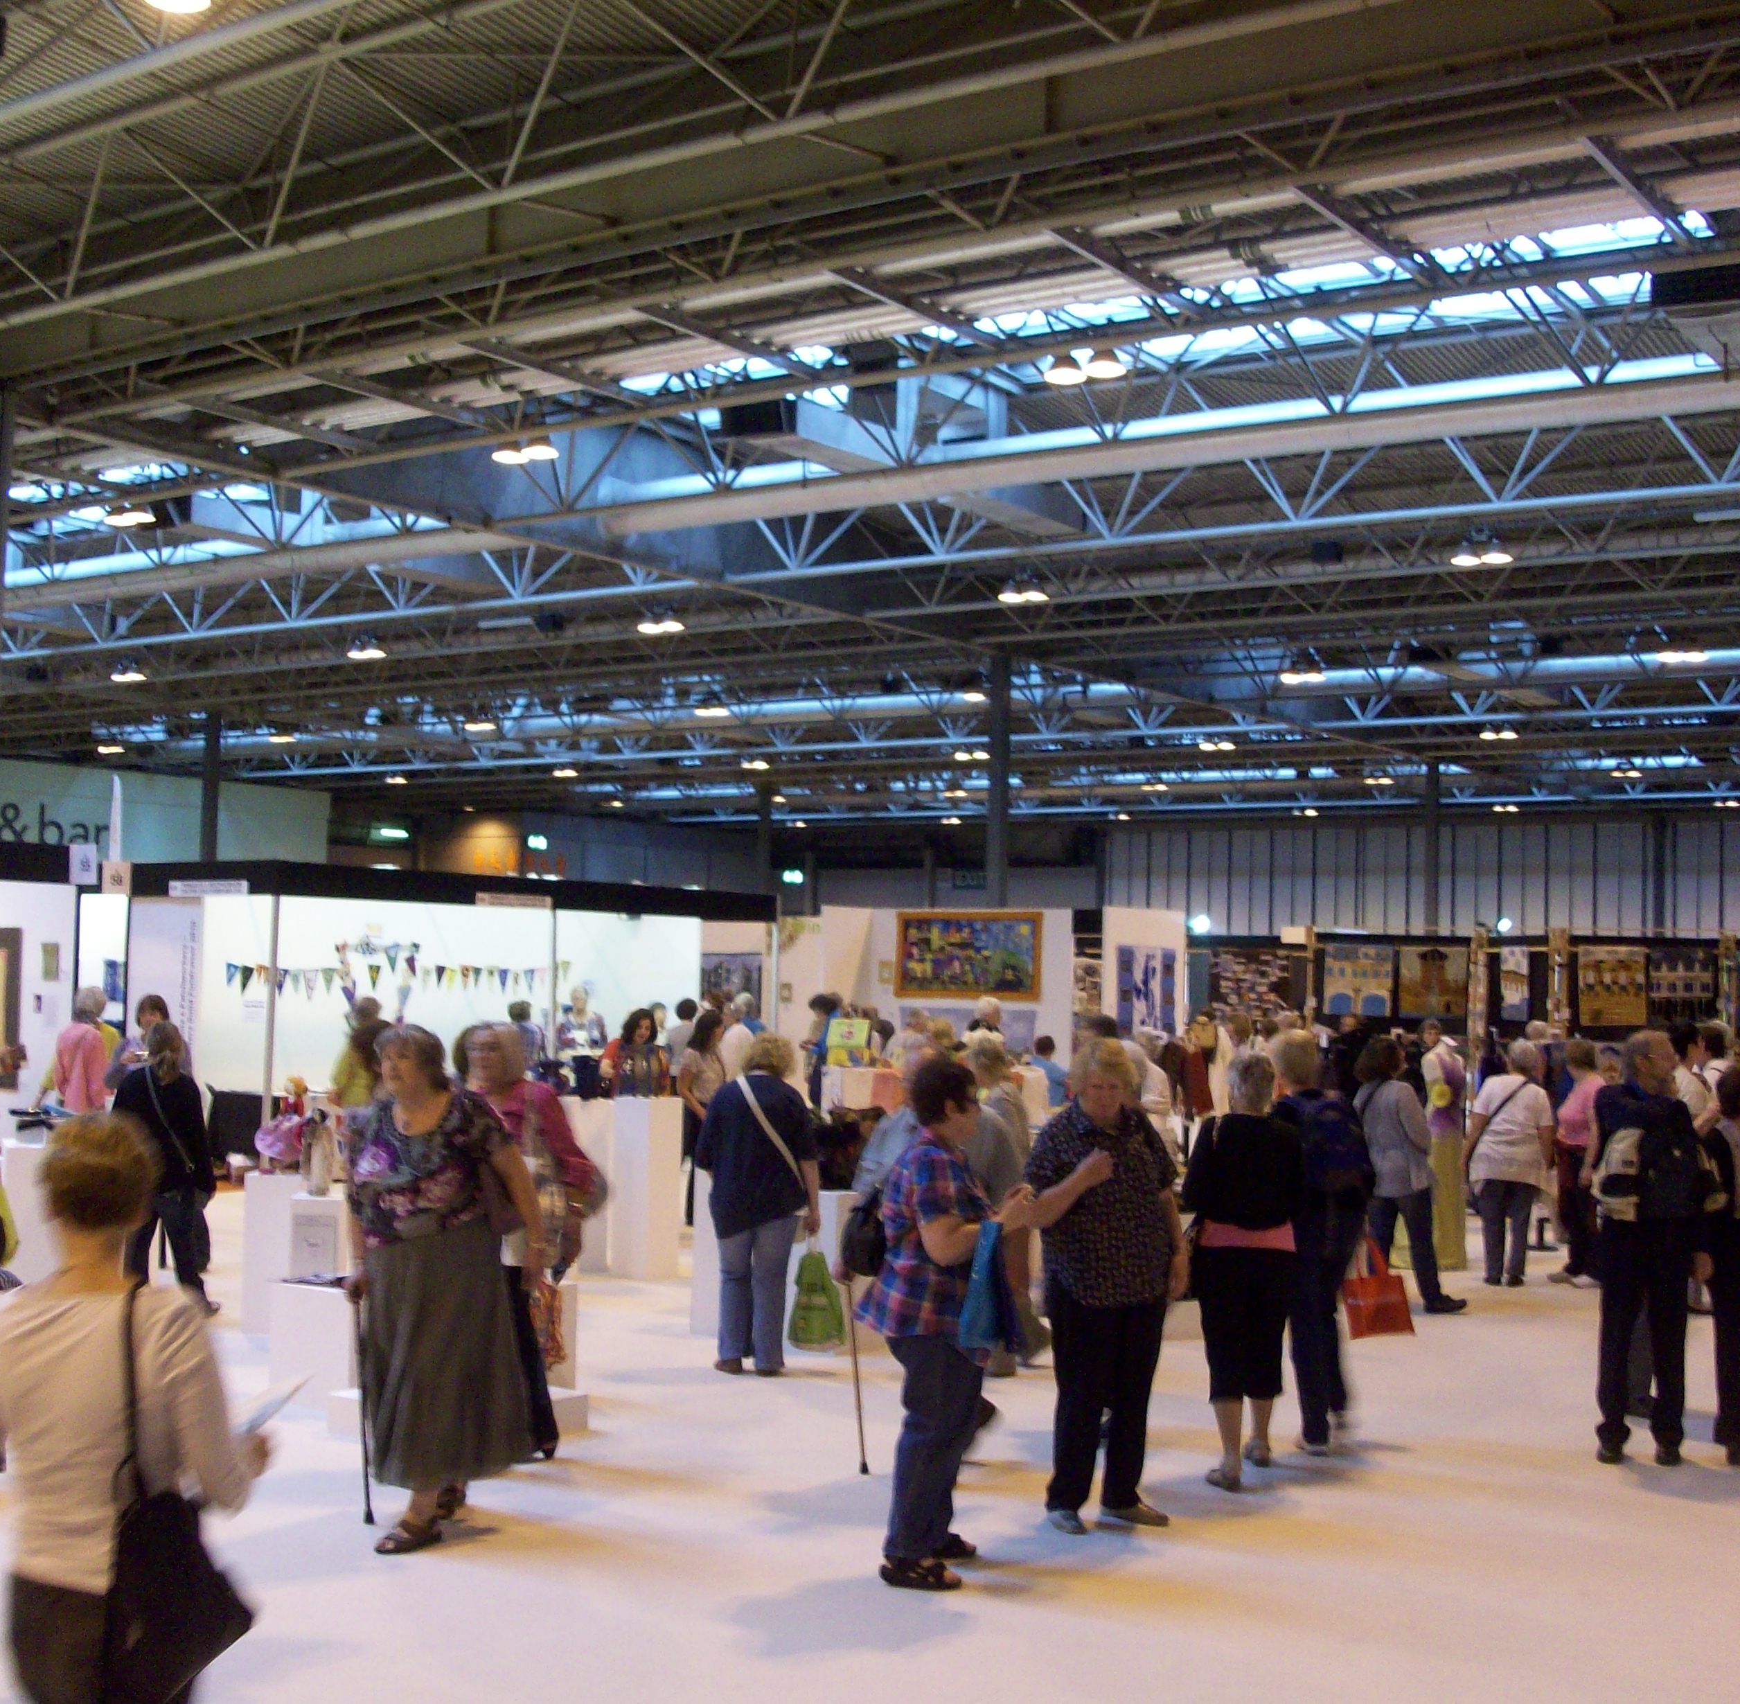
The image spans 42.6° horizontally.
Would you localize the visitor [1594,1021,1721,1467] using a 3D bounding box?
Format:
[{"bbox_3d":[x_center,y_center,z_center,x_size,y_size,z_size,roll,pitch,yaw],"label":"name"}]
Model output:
[{"bbox_3d":[3.137,1.564,8.947,0.490,1.693,0.410,-1,-4,31],"label":"visitor"}]

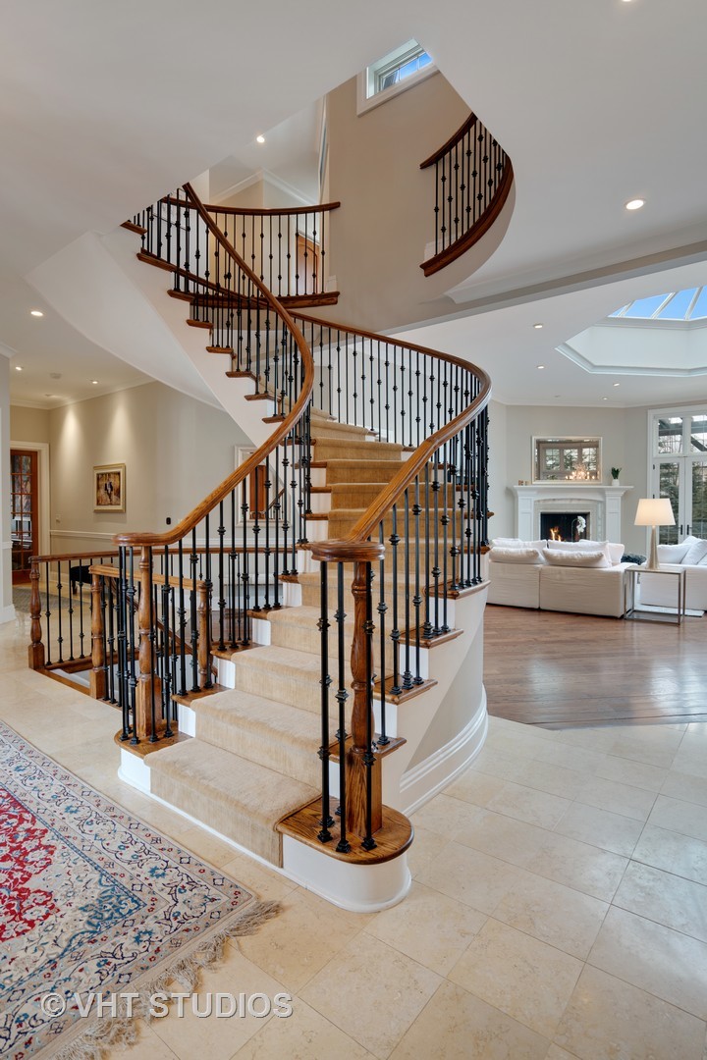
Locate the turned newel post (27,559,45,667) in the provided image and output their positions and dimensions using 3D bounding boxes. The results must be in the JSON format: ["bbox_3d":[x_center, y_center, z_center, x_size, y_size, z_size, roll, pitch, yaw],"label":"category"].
[{"bbox_3d":[-2.665,0.698,4.465,0.090,0.934,0.090,1,1,38],"label":"turned newel post"}]

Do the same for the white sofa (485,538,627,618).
[{"bbox_3d":[2.826,0.643,7.597,2.150,0.880,1.020,1,1,41],"label":"white sofa"}]

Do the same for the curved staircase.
[{"bbox_3d":[-0.606,-0.921,3.575,3.542,4.182,2.509,1,1,38],"label":"curved staircase"}]

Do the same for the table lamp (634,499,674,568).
[{"bbox_3d":[3.794,0.055,6.662,0.510,0.899,0.510,1,1,38],"label":"table lamp"}]

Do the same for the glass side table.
[{"bbox_3d":[3.769,0.801,6.611,0.580,0.590,0.590,1,1,38],"label":"glass side table"}]

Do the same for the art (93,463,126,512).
[{"bbox_3d":[-4.358,-0.723,9.411,1.123,0.841,0.050,1,1,38],"label":"art"}]

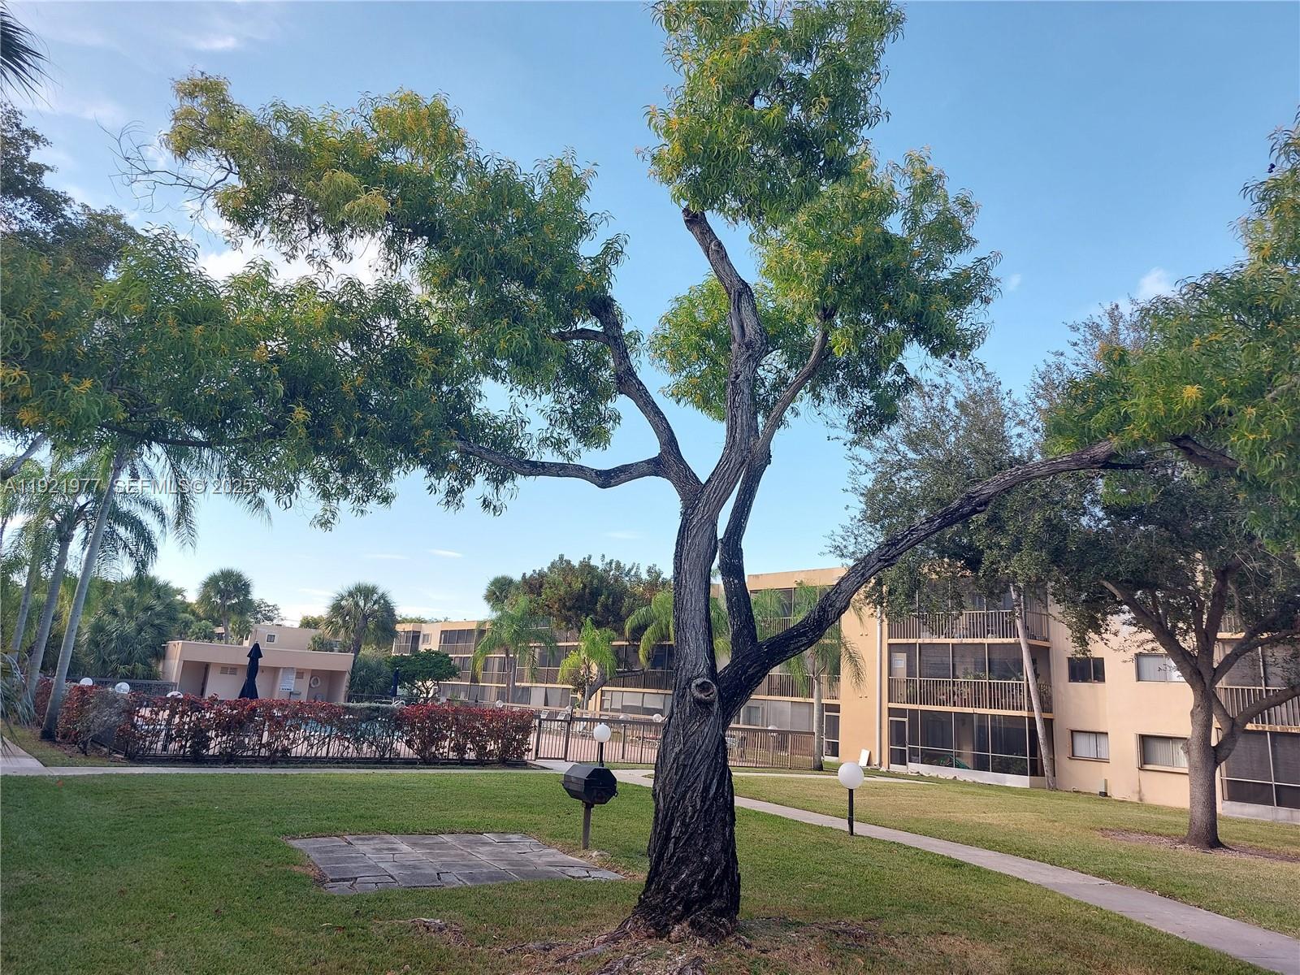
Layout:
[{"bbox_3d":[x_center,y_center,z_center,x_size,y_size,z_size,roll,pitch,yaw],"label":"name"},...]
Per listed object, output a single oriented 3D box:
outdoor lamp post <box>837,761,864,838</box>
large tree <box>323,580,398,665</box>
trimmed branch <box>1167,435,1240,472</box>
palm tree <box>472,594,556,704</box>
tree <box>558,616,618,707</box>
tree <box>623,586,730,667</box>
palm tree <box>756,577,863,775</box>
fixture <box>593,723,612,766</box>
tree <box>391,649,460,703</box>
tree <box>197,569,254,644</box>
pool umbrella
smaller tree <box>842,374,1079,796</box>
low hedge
[{"bbox_3d":[3.308,5.118,14.828,0.423,1.167,0.423,3,-12,0],"label":"outdoor lamp post"},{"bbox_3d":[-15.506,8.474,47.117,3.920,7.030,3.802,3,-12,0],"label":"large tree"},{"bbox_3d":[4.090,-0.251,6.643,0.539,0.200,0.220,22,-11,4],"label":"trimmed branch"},{"bbox_3d":[-6.899,8.532,44.125,4.216,6.664,4.087,3,-12,0],"label":"palm tree"},{"bbox_3d":[-2.828,8.335,39.095,2.818,5.313,2.621,3,-12,0],"label":"tree"},{"bbox_3d":[0.966,6.355,31.164,3.700,5.992,3.700,3,-13,0],"label":"tree"},{"bbox_3d":[5.172,5.982,28.955,3.700,5.916,3.600,3,-13,0],"label":"palm tree"},{"bbox_3d":[-1.064,5.893,20.419,0.390,1.075,0.390,3,-13,0],"label":"fixture"},{"bbox_3d":[-12.894,10.981,50.697,4.061,3.686,3.858,3,-12,0],"label":"tree"},{"bbox_3d":[-27.213,9.390,57.437,3.800,8.455,3.800,3,-13,0],"label":"tree"},{"bbox_3d":[-11.101,5.551,25.072,0.550,2.458,0.550,3,-13,0],"label":"pool umbrella"},{"bbox_3d":[10.008,2.687,29.257,7.300,13.155,6.800,3,-13,0],"label":"smaller tree"},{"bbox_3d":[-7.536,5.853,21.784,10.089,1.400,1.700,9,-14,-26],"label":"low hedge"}]

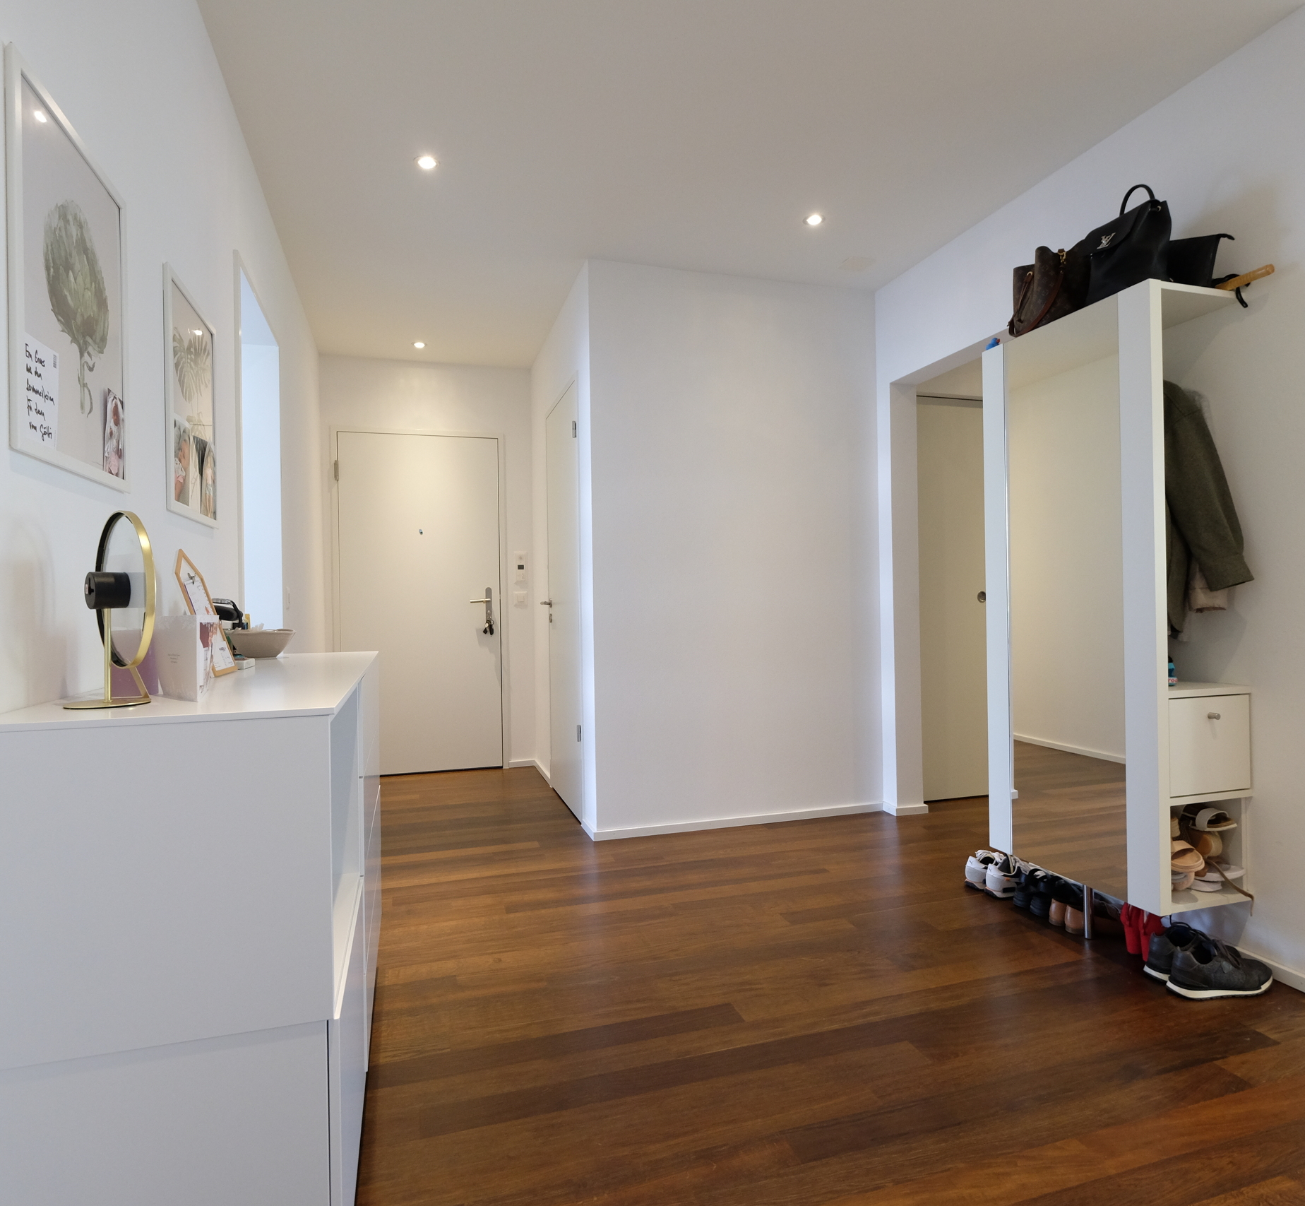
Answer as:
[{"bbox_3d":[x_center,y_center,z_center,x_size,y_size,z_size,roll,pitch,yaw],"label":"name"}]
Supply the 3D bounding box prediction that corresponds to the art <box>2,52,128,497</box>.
[{"bbox_3d":[-0.882,-0.456,1.152,0.015,0.522,0.408,-1,0,-18],"label":"art"}]

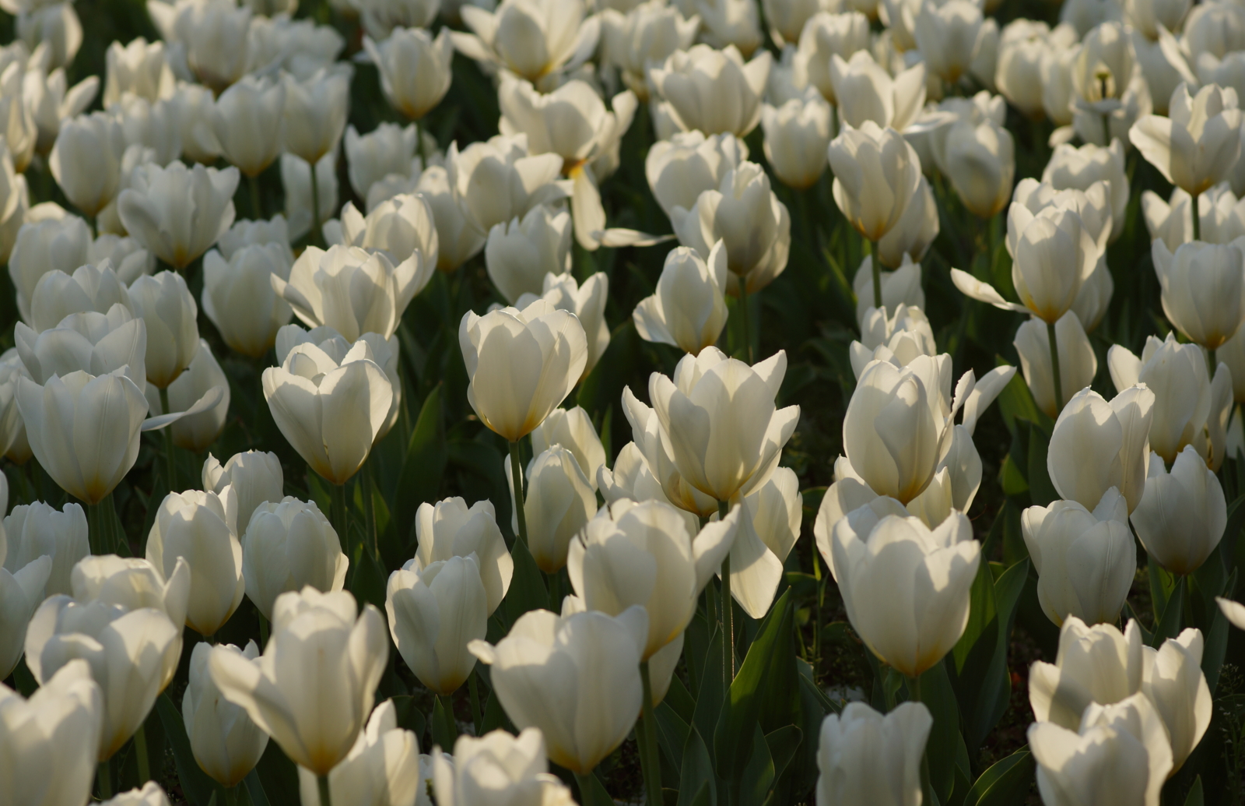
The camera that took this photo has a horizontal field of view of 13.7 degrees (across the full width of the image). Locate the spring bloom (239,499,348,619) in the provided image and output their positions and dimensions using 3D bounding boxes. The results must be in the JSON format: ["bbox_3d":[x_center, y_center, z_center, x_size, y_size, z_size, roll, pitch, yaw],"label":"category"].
[{"bbox_3d":[-0.160,0.080,2.530,0.052,0.058,0.052,-1,16,-4],"label":"spring bloom"}]

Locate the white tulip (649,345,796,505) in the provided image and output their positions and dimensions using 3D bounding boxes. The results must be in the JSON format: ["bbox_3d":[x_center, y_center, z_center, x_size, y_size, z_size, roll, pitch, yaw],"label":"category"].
[{"bbox_3d":[0.054,0.012,2.740,0.080,0.074,0.073,-1,13,0],"label":"white tulip"}]

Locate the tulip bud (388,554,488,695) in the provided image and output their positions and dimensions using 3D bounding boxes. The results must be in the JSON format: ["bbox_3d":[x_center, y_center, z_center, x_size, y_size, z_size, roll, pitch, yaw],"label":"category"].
[{"bbox_3d":[-0.089,0.107,2.500,0.048,0.066,0.046,0,14,0],"label":"tulip bud"}]

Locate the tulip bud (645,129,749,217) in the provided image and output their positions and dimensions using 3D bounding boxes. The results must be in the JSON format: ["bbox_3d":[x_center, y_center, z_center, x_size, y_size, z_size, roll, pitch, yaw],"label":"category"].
[{"bbox_3d":[0.047,-0.137,3.300,0.066,0.072,0.062,0,14,0],"label":"tulip bud"}]

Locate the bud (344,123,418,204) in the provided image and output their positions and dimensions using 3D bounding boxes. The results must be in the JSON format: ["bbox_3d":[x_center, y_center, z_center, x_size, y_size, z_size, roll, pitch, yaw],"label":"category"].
[{"bbox_3d":[-0.152,-0.145,3.270,0.047,0.055,0.047,-1,16,-3],"label":"bud"}]

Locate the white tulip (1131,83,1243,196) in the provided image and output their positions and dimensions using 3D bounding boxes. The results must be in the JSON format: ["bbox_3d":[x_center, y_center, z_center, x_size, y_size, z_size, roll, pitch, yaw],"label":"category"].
[{"bbox_3d":[0.361,-0.166,3.320,0.071,0.069,0.065,0,14,0],"label":"white tulip"}]

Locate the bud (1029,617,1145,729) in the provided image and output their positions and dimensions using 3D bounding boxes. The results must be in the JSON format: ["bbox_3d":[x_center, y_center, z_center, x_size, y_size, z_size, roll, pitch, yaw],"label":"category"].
[{"bbox_3d":[0.211,0.131,2.350,0.052,0.066,0.049,0,14,0],"label":"bud"}]

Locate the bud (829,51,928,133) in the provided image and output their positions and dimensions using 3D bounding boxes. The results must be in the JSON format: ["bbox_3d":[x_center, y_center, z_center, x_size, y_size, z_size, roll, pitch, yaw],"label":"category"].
[{"bbox_3d":[0.196,-0.231,3.970,0.075,0.068,0.066,-1,13,0],"label":"bud"}]

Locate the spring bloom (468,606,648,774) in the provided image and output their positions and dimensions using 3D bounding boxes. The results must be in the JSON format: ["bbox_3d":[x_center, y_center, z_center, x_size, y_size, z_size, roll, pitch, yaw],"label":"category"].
[{"bbox_3d":[-0.029,0.131,2.370,0.082,0.069,0.071,-1,13,0],"label":"spring bloom"}]

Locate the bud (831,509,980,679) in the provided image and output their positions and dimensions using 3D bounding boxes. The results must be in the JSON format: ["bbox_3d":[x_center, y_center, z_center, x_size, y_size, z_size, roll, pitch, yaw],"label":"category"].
[{"bbox_3d":[0.136,0.091,2.480,0.072,0.071,0.068,-1,13,0],"label":"bud"}]

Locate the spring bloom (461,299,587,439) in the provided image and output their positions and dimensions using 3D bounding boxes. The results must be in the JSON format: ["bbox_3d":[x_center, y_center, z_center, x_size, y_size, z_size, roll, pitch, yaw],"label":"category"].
[{"bbox_3d":[-0.051,-0.014,2.670,0.066,0.070,0.061,0,14,0],"label":"spring bloom"}]

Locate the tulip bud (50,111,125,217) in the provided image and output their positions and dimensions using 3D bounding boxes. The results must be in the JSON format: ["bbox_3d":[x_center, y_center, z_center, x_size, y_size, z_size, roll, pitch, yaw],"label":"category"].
[{"bbox_3d":[-0.337,-0.148,3.270,0.047,0.064,0.047,-2,16,-6],"label":"tulip bud"}]

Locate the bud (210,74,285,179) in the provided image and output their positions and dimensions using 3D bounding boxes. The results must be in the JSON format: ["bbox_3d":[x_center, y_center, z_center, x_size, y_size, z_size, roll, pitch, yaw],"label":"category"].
[{"bbox_3d":[-0.253,-0.185,3.500,0.050,0.069,0.050,0,14,0],"label":"bud"}]

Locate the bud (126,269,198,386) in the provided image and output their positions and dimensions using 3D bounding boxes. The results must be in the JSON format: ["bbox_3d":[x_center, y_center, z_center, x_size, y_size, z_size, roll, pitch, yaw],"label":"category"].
[{"bbox_3d":[-0.269,-0.042,3.030,0.042,0.067,0.042,0,14,0],"label":"bud"}]

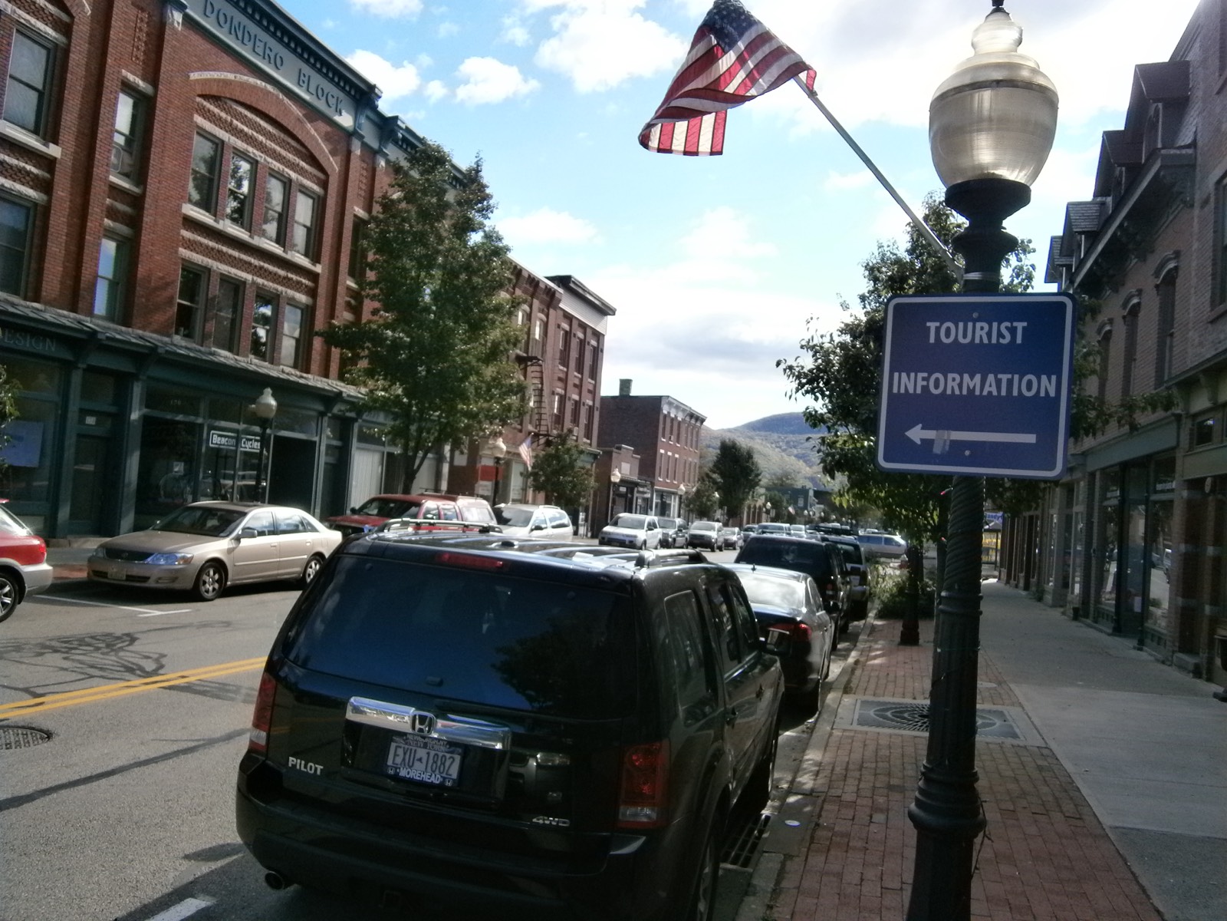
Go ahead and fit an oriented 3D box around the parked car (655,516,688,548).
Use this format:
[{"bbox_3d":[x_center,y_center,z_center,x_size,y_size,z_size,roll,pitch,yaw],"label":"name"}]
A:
[{"bbox_3d":[2.420,3.635,45.118,1.870,1.800,4.650,4,-3,18],"label":"parked car"}]

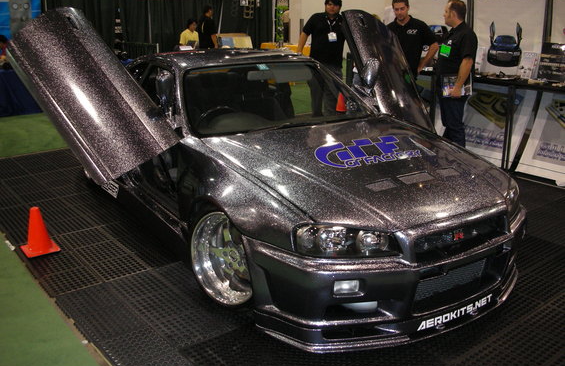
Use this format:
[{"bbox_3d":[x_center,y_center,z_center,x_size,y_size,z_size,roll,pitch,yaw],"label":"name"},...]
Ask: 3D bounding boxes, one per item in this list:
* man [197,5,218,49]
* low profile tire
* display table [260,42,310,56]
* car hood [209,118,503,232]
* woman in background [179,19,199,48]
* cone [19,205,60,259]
[{"bbox_3d":[-1.466,-2.623,11.449,0.400,1.780,0.500,8,18,26],"label":"man"},{"bbox_3d":[-0.242,0.391,3.116,0.500,0.500,0.230,12,14,36],"label":"low profile tire"},{"bbox_3d":[-0.012,-2.958,14.123,1.800,0.920,0.760,-12,20,-35],"label":"display table"},{"bbox_3d":[0.476,-0.119,3.215,1.420,0.270,1.280,-10,19,-31],"label":"car hood"},{"bbox_3d":[-1.921,-2.619,11.912,0.420,1.500,0.480,13,21,39],"label":"woman in background"},{"bbox_3d":[-1.692,0.313,3.951,0.212,0.319,0.212,-12,20,-34],"label":"cone"}]

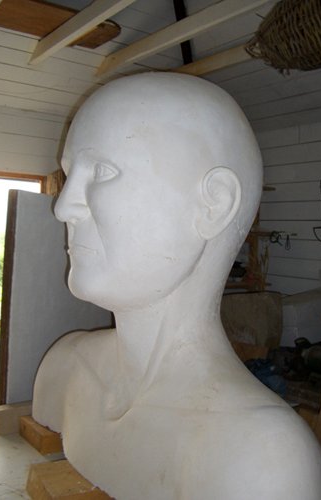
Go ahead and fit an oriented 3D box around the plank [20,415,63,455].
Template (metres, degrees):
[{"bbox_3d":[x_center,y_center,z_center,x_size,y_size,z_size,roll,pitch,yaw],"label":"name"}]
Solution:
[{"bbox_3d":[-0.777,1.211,3.338,0.155,0.125,0.390,-1,4,-35],"label":"plank"}]

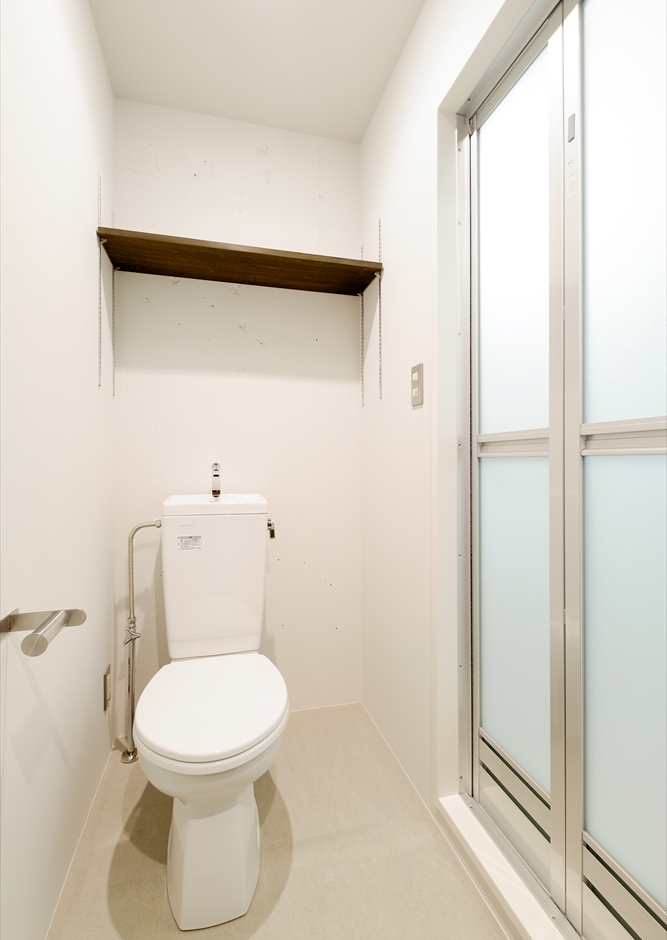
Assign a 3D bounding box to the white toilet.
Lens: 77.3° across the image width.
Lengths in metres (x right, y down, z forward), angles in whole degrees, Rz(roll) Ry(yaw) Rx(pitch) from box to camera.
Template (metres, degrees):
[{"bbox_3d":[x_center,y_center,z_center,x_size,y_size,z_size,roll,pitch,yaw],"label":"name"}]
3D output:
[{"bbox_3d":[-0.351,0.552,1.254,0.382,0.901,0.767,0,0,-16],"label":"white toilet"}]

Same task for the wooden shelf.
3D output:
[{"bbox_3d":[-0.313,-0.756,1.544,0.953,0.022,0.240,0,0,-16],"label":"wooden shelf"}]

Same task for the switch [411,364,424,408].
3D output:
[{"bbox_3d":[0.254,-0.259,1.273,0.009,0.120,0.070,0,0,-16],"label":"switch"}]

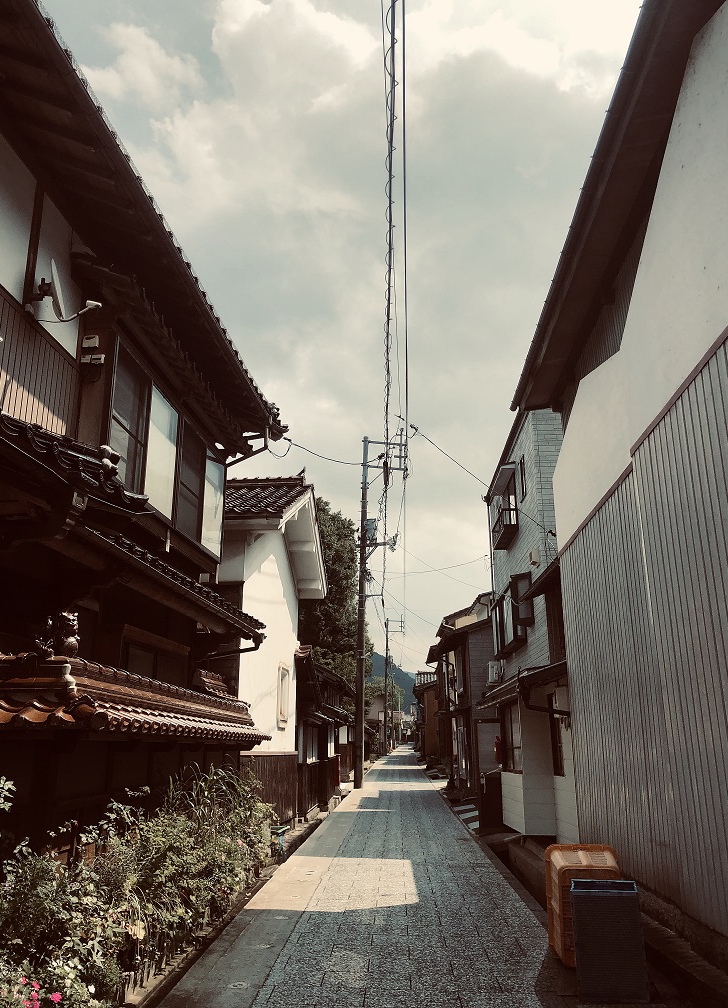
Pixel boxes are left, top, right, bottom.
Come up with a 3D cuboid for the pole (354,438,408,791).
[{"bbox_3d":[0.583,3.306,28.384,1.720,12.450,0.600,1,-16,-3],"label":"pole"}]

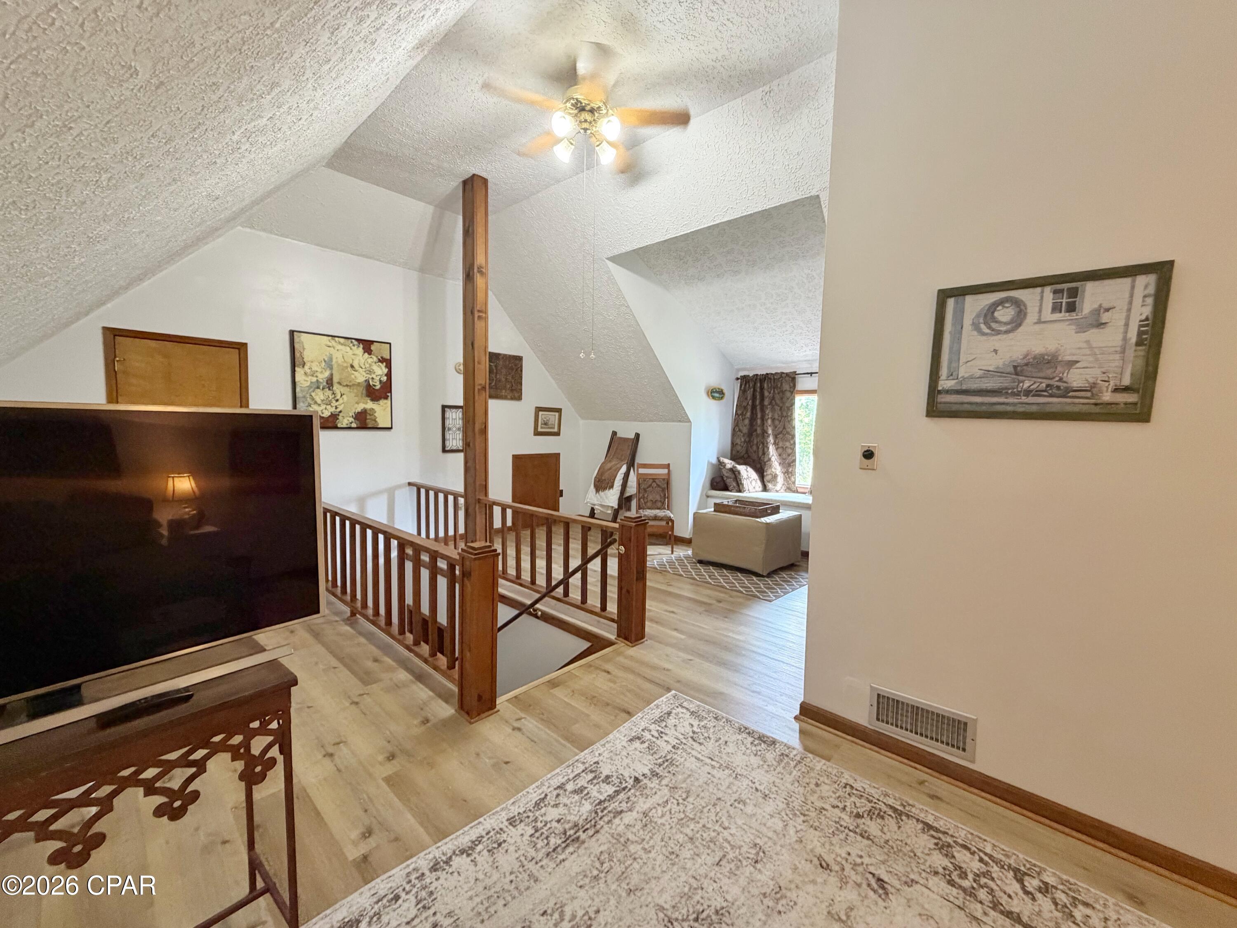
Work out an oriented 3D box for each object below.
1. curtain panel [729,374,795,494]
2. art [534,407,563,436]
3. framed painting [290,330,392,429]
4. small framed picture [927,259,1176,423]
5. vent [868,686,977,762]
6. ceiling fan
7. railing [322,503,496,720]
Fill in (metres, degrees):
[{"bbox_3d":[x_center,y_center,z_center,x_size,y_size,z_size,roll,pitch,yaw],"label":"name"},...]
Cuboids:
[{"bbox_3d":[1.869,-0.427,6.498,0.909,1.505,0.120,6,7,42],"label":"curtain panel"},{"bbox_3d":[-0.966,-0.576,6.918,0.030,0.396,0.465,6,7,42],"label":"art"},{"bbox_3d":[-2.701,-0.794,4.958,0.045,0.898,0.910,6,7,42],"label":"framed painting"},{"bbox_3d":[1.528,-0.423,1.842,0.648,0.519,0.028,6,7,42],"label":"small framed picture"},{"bbox_3d":[1.304,1.119,2.163,0.396,0.200,0.018,6,7,42],"label":"vent"},{"bbox_3d":[-0.178,-2.057,2.828,1.175,0.545,1.175,6,7,42],"label":"ceiling fan"},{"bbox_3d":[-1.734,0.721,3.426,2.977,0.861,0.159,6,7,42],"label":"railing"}]

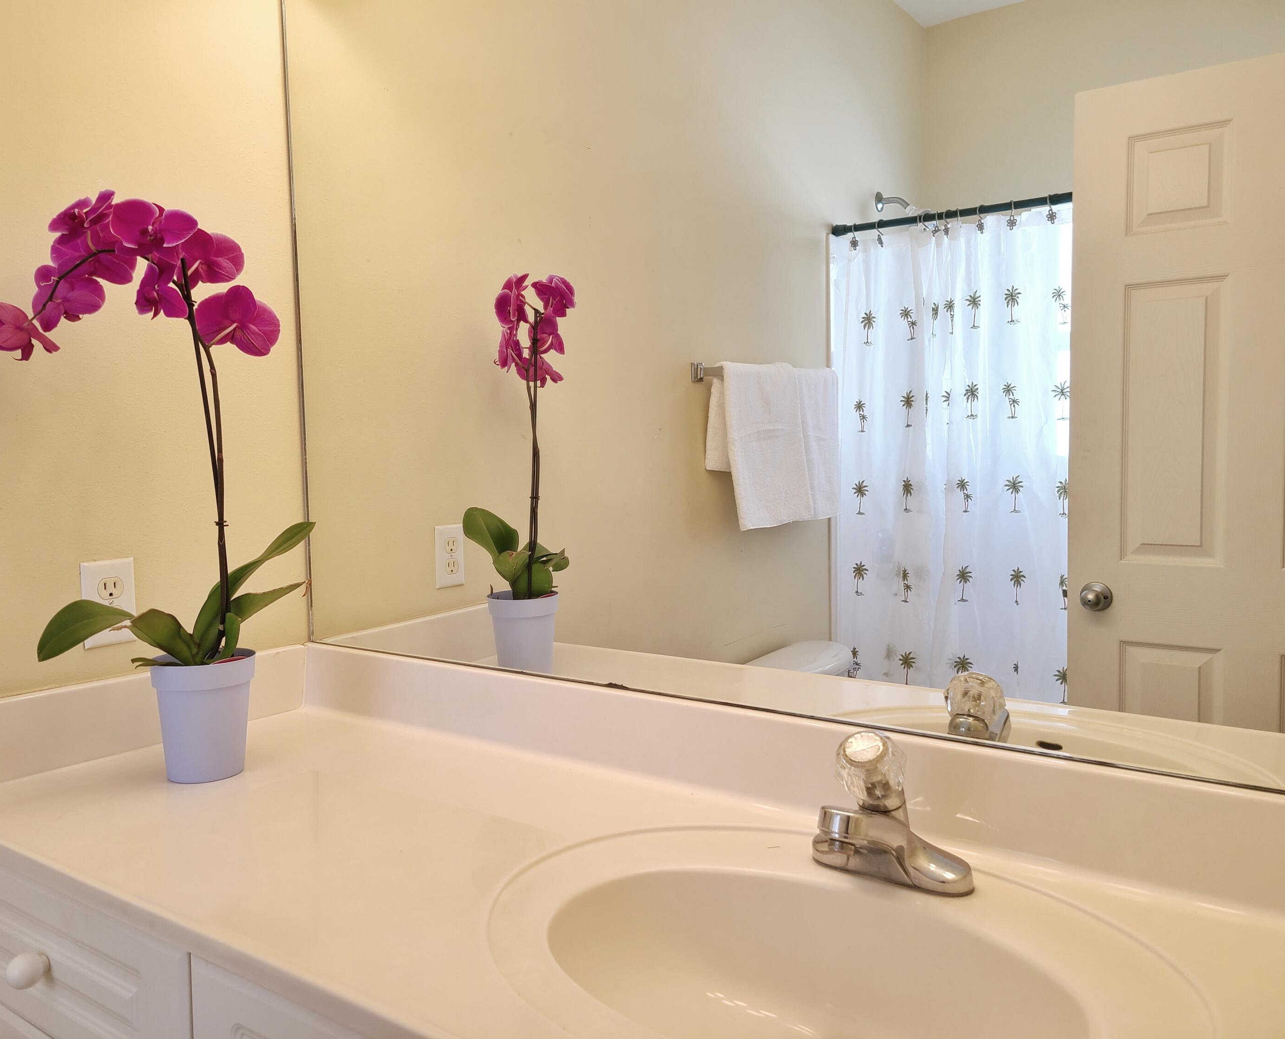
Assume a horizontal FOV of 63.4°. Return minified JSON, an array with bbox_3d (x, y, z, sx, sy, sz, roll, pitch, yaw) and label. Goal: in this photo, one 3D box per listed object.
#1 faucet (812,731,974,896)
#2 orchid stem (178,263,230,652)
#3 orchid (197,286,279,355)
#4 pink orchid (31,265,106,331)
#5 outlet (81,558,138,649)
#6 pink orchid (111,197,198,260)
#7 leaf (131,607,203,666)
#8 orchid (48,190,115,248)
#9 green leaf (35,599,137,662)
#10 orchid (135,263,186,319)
[{"bbox_3d":[0.210,0.270,0.954,0.155,0.149,0.153,2,5,35],"label":"faucet"},{"bbox_3d":[-0.531,-0.067,1.263,0.033,0.478,0.042,2,5,35],"label":"orchid stem"},{"bbox_3d":[-0.504,-0.247,1.293,0.100,0.086,0.040,-2,5,-16],"label":"orchid"},{"bbox_3d":[-0.680,-0.263,1.232,0.084,0.078,0.042,-2,5,-16],"label":"pink orchid"},{"bbox_3d":[-0.715,0.112,1.392,0.007,0.114,0.070,2,5,37],"label":"outlet"},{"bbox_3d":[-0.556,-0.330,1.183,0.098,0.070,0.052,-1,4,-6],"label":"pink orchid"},{"bbox_3d":[-0.568,0.143,1.243,0.050,0.077,0.088,2,5,35],"label":"leaf"},{"bbox_3d":[-0.626,-0.335,1.160,0.073,0.064,0.048,0,4,9],"label":"orchid"},{"bbox_3d":[-0.651,0.128,1.228,0.050,0.065,0.122,2,5,35],"label":"green leaf"},{"bbox_3d":[-0.556,-0.268,1.205,0.066,0.074,0.038,2,5,30],"label":"orchid"}]

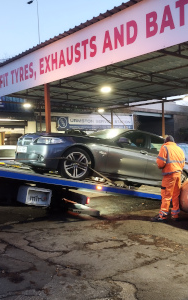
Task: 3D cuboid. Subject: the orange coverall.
[{"bbox_3d":[1.501,0.598,6.120,0.560,1.510,0.440,-2,2,-33],"label":"orange coverall"}]

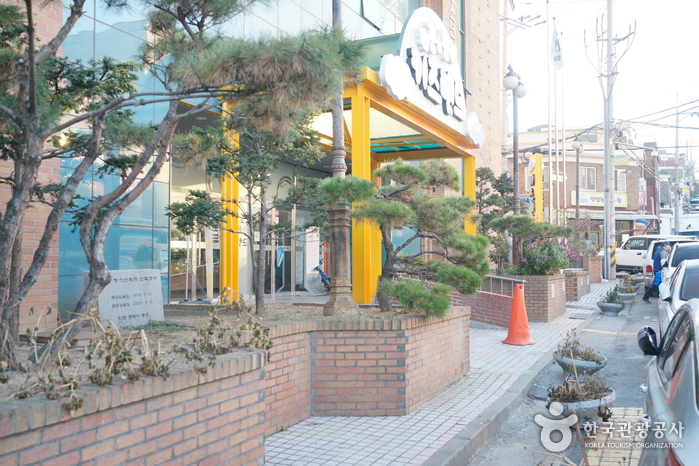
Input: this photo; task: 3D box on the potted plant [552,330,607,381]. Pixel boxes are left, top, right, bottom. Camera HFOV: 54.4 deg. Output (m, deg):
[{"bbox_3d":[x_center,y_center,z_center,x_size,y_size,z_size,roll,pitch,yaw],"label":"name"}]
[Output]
[{"bbox_3d":[2.759,1.475,8.150,0.660,0.600,0.660,-1,-3,25],"label":"potted plant"}]

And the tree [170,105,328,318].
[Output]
[{"bbox_3d":[-1.122,-0.234,7.400,1.740,2.250,1.600,0,-2,0],"label":"tree"}]

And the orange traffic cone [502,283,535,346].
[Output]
[{"bbox_3d":[2.674,1.293,10.750,0.530,0.950,0.530,0,-2,0],"label":"orange traffic cone"}]

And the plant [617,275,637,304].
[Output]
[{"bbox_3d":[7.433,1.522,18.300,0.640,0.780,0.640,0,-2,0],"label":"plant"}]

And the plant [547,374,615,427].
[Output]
[{"bbox_3d":[2.210,1.607,6.500,0.660,0.490,0.660,-1,-3,25],"label":"plant"}]

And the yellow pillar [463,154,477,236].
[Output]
[{"bbox_3d":[2.613,-0.122,14.782,0.200,3.190,0.210,-1,-3,25],"label":"yellow pillar"}]

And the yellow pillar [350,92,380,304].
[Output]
[{"bbox_3d":[0.166,-0.362,9.583,0.200,3.140,0.210,-1,-3,25],"label":"yellow pillar"}]

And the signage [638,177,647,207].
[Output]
[{"bbox_3d":[15.107,-2.112,35.000,0.450,1.450,0.180,-1,-3,14],"label":"signage"}]

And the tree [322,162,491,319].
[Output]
[{"bbox_3d":[0.618,0.044,7.500,1.780,1.700,1.500,0,-2,0],"label":"tree"}]

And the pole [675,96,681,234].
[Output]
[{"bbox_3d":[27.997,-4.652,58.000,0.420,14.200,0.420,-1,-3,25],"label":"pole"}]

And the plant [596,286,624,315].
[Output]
[{"bbox_3d":[5.981,1.550,15.600,0.660,0.720,0.660,-1,-3,25],"label":"plant"}]

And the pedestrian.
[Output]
[{"bbox_3d":[8.268,1.058,18.300,0.700,1.660,0.520,1,-3,-18],"label":"pedestrian"}]

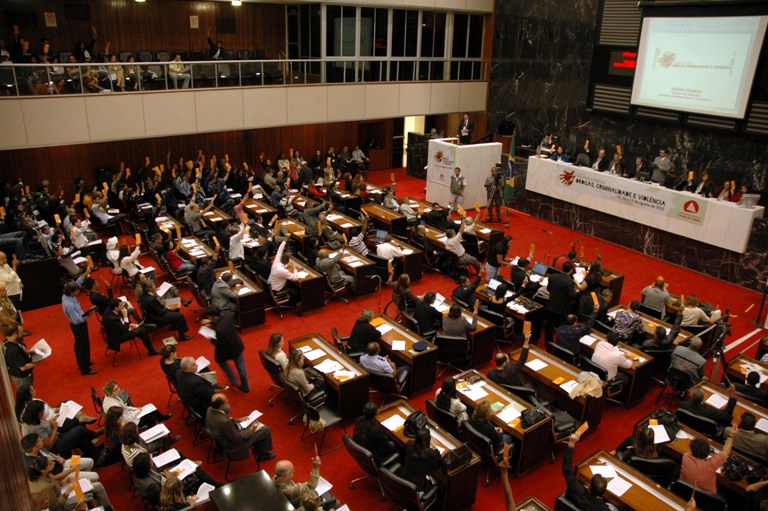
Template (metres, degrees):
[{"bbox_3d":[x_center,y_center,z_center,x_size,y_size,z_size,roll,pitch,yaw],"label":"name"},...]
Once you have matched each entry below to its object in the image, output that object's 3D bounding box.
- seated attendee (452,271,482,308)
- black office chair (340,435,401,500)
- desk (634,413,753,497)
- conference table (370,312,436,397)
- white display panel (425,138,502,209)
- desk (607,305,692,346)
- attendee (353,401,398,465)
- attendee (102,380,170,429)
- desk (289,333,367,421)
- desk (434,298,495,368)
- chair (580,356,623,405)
[{"bbox_3d":[1.792,0.955,12.144,0.800,1.330,0.600,-11,25,-30],"label":"seated attendee"},{"bbox_3d":[-0.157,2.755,7.672,0.630,0.920,0.600,-18,29,-40],"label":"black office chair"},{"bbox_3d":[4.221,2.930,7.845,0.570,0.760,1.530,-14,27,-35],"label":"desk"},{"bbox_3d":[0.225,1.813,10.620,0.560,0.764,1.596,-15,26,-35],"label":"conference table"},{"bbox_3d":[3.065,-3.154,21.935,2.230,2.339,1.645,-10,23,-30],"label":"white display panel"},{"bbox_3d":[5.034,1.640,11.132,0.570,0.760,1.530,-14,27,-35],"label":"desk"},{"bbox_3d":[-0.098,2.532,7.790,0.780,1.250,0.520,-17,29,-39],"label":"attendee"},{"bbox_3d":[-3.509,2.233,8.264,0.930,1.280,0.560,-15,26,-37],"label":"attendee"},{"bbox_3d":[-0.933,1.993,9.626,0.570,0.725,1.550,-14,26,-35],"label":"desk"},{"bbox_3d":[1.382,1.478,11.342,0.563,0.735,1.578,-13,25,-33],"label":"desk"},{"bbox_3d":[3.636,2.108,9.626,0.620,0.920,0.600,-16,28,-37],"label":"chair"}]

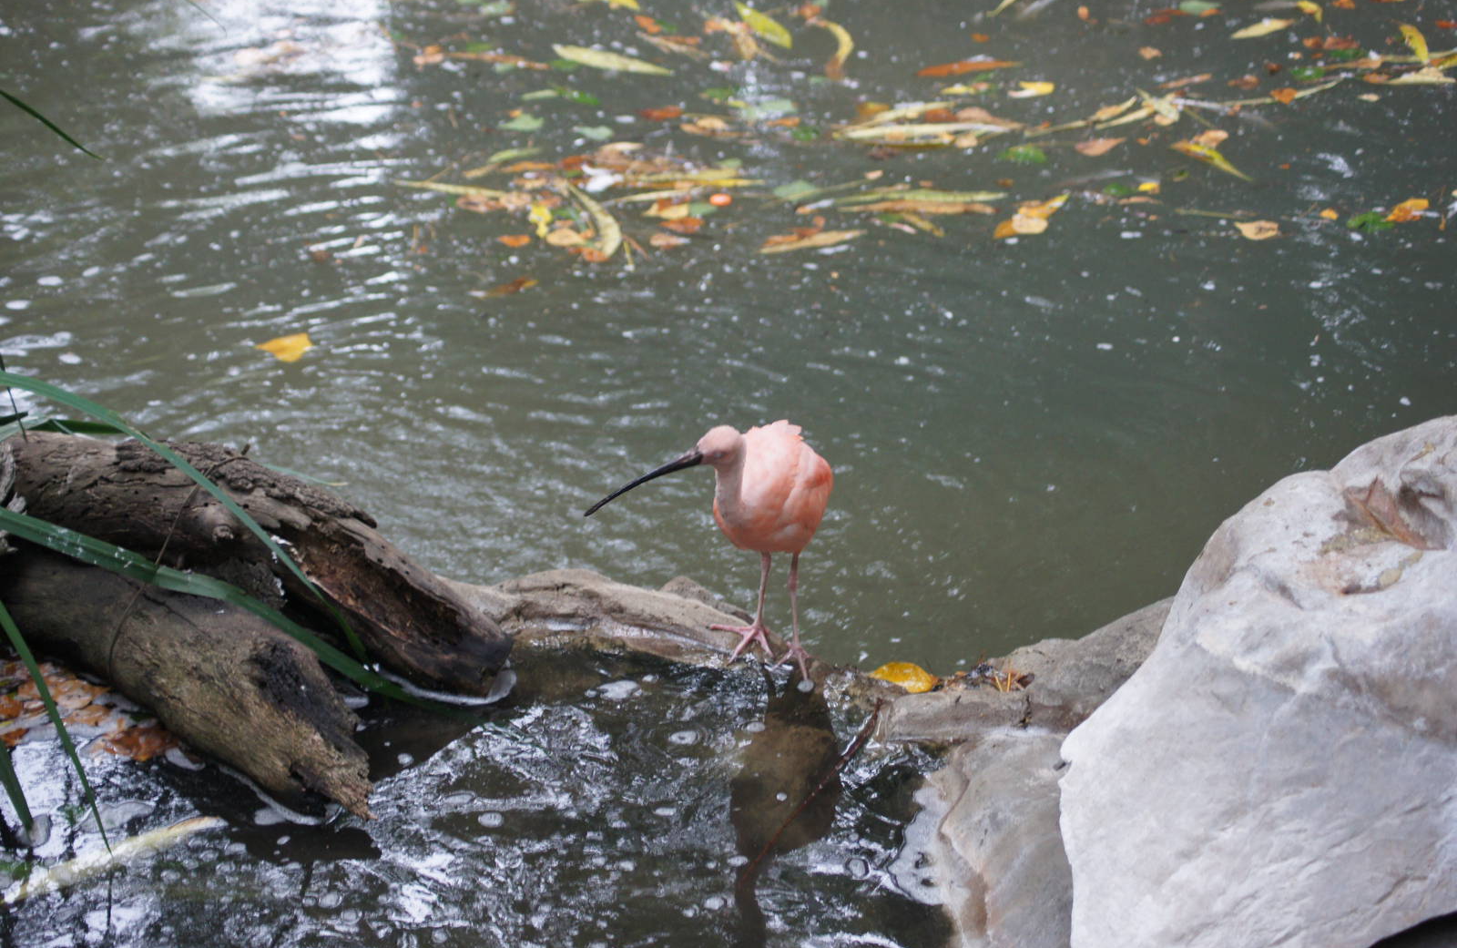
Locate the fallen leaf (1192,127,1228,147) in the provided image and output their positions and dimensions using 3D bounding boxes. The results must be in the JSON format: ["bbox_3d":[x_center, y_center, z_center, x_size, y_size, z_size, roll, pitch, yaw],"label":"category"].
[{"bbox_3d":[0.732,-0.504,5.001,0.068,0.012,0.049,-22,36,-34],"label":"fallen leaf"}]

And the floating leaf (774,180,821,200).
[{"bbox_3d":[0.099,-0.413,4.845,0.058,0.006,0.055,-20,35,-32],"label":"floating leaf"}]

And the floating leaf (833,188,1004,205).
[{"bbox_3d":[0.280,-0.406,4.829,0.249,0.010,0.041,-1,30,-1],"label":"floating leaf"}]

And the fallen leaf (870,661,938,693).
[{"bbox_3d":[0.197,0.225,3.693,0.071,0.018,0.045,10,31,17],"label":"fallen leaf"}]

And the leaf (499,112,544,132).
[{"bbox_3d":[-0.320,-0.549,5.137,0.068,0.013,0.066,-4,26,-9],"label":"leaf"}]

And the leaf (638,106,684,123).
[{"bbox_3d":[-0.098,-0.565,5.169,0.068,0.013,0.052,-9,27,-18],"label":"leaf"}]

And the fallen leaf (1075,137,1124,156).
[{"bbox_3d":[0.561,-0.494,4.987,0.092,0.008,0.050,-20,35,-31],"label":"fallen leaf"}]

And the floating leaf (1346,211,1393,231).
[{"bbox_3d":[0.924,-0.359,4.748,0.054,0.008,0.066,18,34,29],"label":"floating leaf"}]

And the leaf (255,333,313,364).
[{"bbox_3d":[-0.589,-0.168,4.409,0.075,0.008,0.086,1,30,2],"label":"leaf"}]

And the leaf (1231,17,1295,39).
[{"bbox_3d":[0.897,-0.750,5.559,0.032,0.013,0.152,19,31,34],"label":"leaf"}]

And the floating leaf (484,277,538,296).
[{"bbox_3d":[-0.296,-0.258,4.528,0.021,0.013,0.080,21,32,36],"label":"floating leaf"}]

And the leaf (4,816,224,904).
[{"bbox_3d":[-0.632,0.395,3.411,0.248,0.012,0.033,-20,35,-31],"label":"leaf"}]

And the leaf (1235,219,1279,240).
[{"bbox_3d":[0.755,-0.351,4.722,0.061,0.013,0.057,0,25,0],"label":"leaf"}]

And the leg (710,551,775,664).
[{"bbox_3d":[0.017,0.140,3.470,0.065,0.105,0.060,11,28,22],"label":"leg"}]

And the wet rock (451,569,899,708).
[{"bbox_3d":[-0.058,0.192,3.570,0.460,0.115,0.190,5,26,11],"label":"wet rock"}]

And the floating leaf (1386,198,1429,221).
[{"bbox_3d":[0.984,-0.385,4.793,0.033,0.013,0.108,17,31,32],"label":"floating leaf"}]

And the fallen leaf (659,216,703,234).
[{"bbox_3d":[-0.065,-0.359,4.738,0.060,0.013,0.045,-7,26,-14],"label":"fallen leaf"}]

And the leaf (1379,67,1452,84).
[{"bbox_3d":[1.080,-0.625,5.204,0.106,0.022,0.051,0,29,0],"label":"leaf"}]

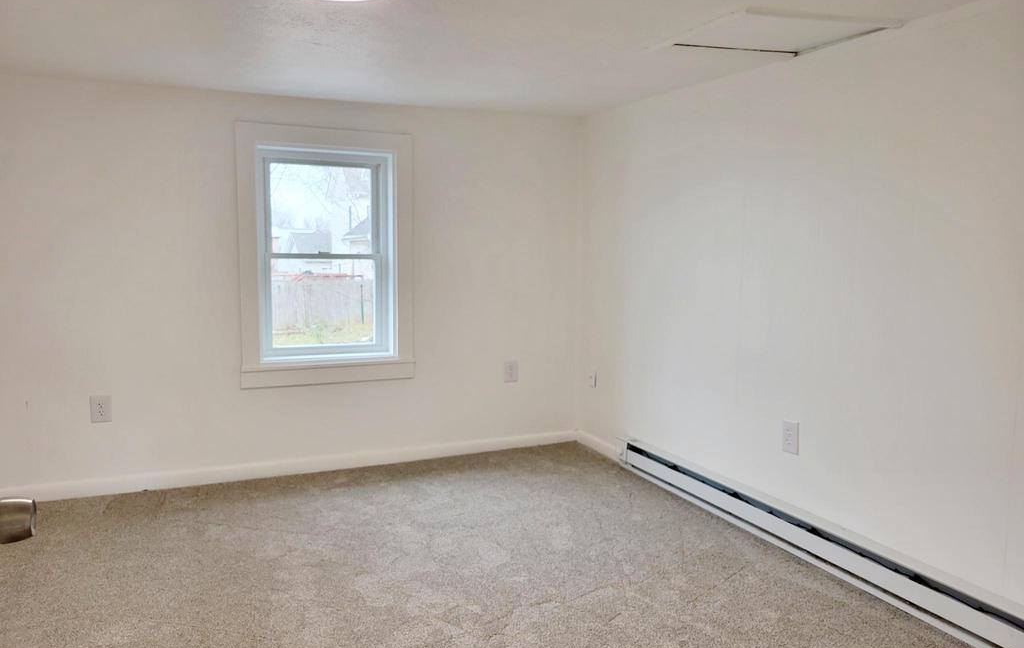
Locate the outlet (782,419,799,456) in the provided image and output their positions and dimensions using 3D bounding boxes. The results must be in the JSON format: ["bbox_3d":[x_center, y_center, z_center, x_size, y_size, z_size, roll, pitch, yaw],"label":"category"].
[{"bbox_3d":[1.134,0.463,3.136,0.015,0.128,0.086,-2,7,-24],"label":"outlet"}]

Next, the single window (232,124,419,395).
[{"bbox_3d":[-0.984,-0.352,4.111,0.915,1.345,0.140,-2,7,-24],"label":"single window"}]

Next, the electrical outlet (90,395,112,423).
[{"bbox_3d":[-1.968,0.408,3.687,0.088,0.129,0.015,-2,7,-24],"label":"electrical outlet"}]

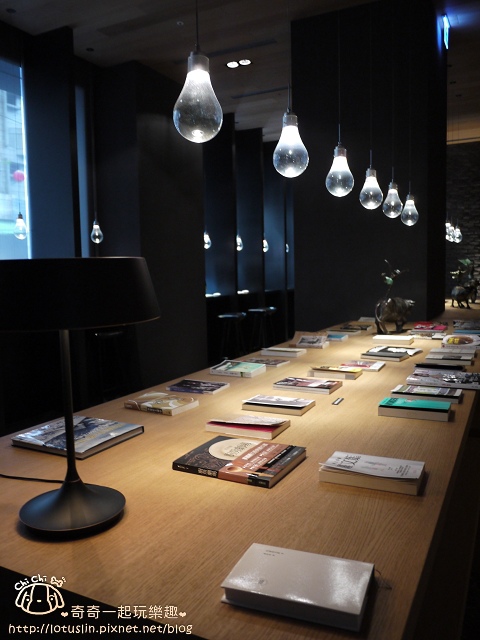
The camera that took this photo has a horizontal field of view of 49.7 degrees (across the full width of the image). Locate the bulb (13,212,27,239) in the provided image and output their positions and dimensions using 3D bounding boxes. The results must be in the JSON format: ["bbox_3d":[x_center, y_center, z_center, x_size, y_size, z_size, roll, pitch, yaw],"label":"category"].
[{"bbox_3d":[-1.869,-0.801,4.403,0.118,0.224,0.118,1,6,28],"label":"bulb"}]

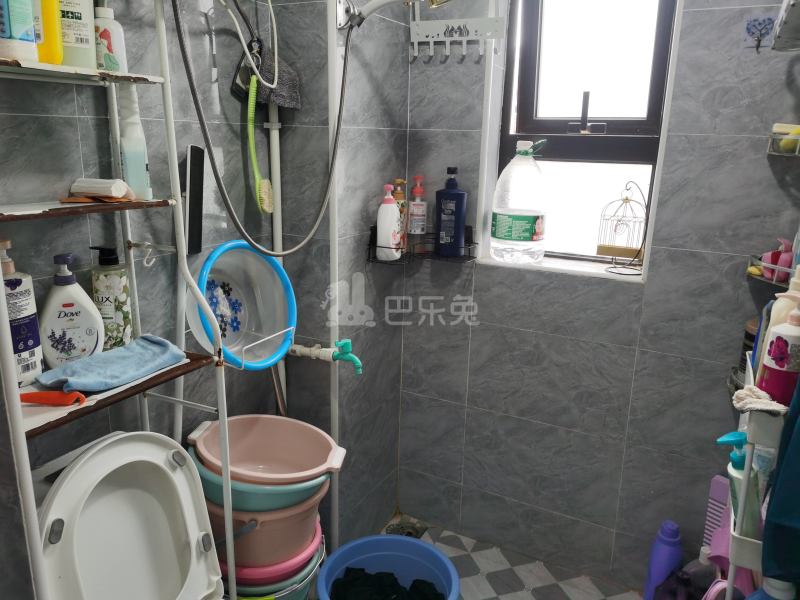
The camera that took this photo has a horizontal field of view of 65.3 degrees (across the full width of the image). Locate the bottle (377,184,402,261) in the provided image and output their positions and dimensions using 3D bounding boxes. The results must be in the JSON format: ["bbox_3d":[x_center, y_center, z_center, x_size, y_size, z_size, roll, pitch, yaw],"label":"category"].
[{"bbox_3d":[-0.030,-0.232,1.864,0.075,0.222,0.058,-8,17,-31],"label":"bottle"}]

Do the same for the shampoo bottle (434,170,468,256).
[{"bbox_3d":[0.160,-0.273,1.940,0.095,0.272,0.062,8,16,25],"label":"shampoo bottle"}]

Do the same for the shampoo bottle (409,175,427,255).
[{"bbox_3d":[0.059,-0.268,1.969,0.060,0.242,0.045,5,15,12],"label":"shampoo bottle"}]

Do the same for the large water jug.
[{"bbox_3d":[0.378,-0.310,1.966,0.170,0.364,0.170,5,15,12],"label":"large water jug"}]

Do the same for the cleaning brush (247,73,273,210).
[{"bbox_3d":[-0.352,-0.391,1.584,0.060,0.338,0.050,9,17,27],"label":"cleaning brush"}]

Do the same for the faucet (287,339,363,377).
[{"bbox_3d":[-0.218,0.143,1.746,0.250,0.096,0.045,9,17,27],"label":"faucet"}]

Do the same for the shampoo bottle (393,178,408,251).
[{"bbox_3d":[0.002,-0.264,1.973,0.053,0.232,0.058,1,15,0],"label":"shampoo bottle"}]

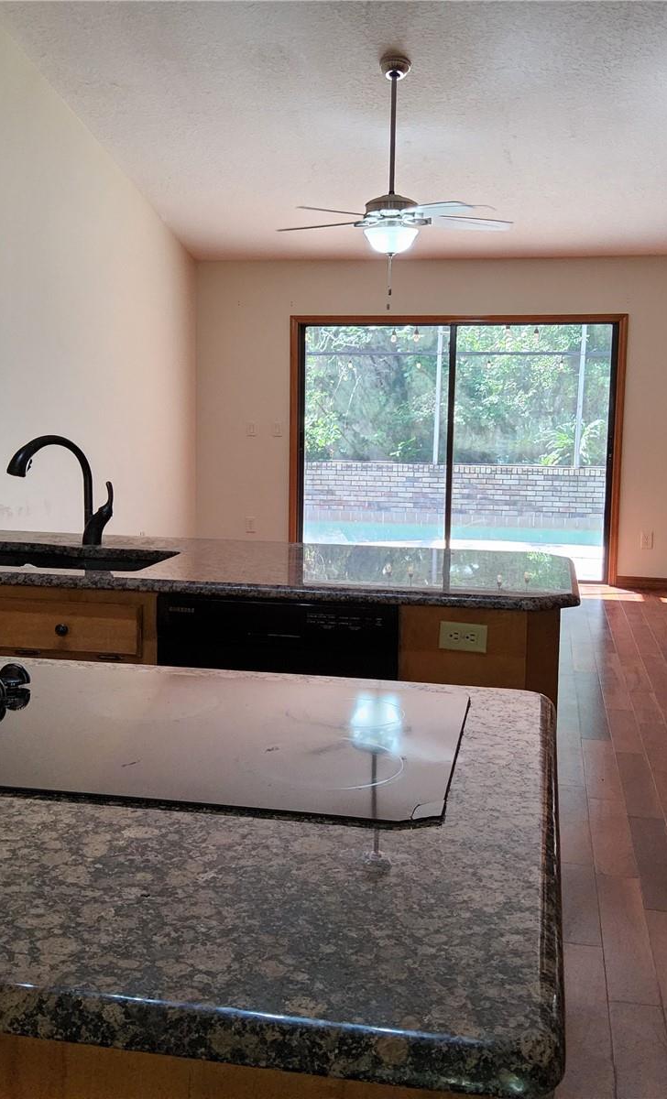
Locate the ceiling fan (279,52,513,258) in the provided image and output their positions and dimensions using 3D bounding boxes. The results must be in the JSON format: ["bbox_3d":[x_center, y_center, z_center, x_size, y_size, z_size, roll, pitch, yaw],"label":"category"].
[{"bbox_3d":[0.327,-2.135,5.758,1.300,1.058,1.300,2,8,11],"label":"ceiling fan"}]

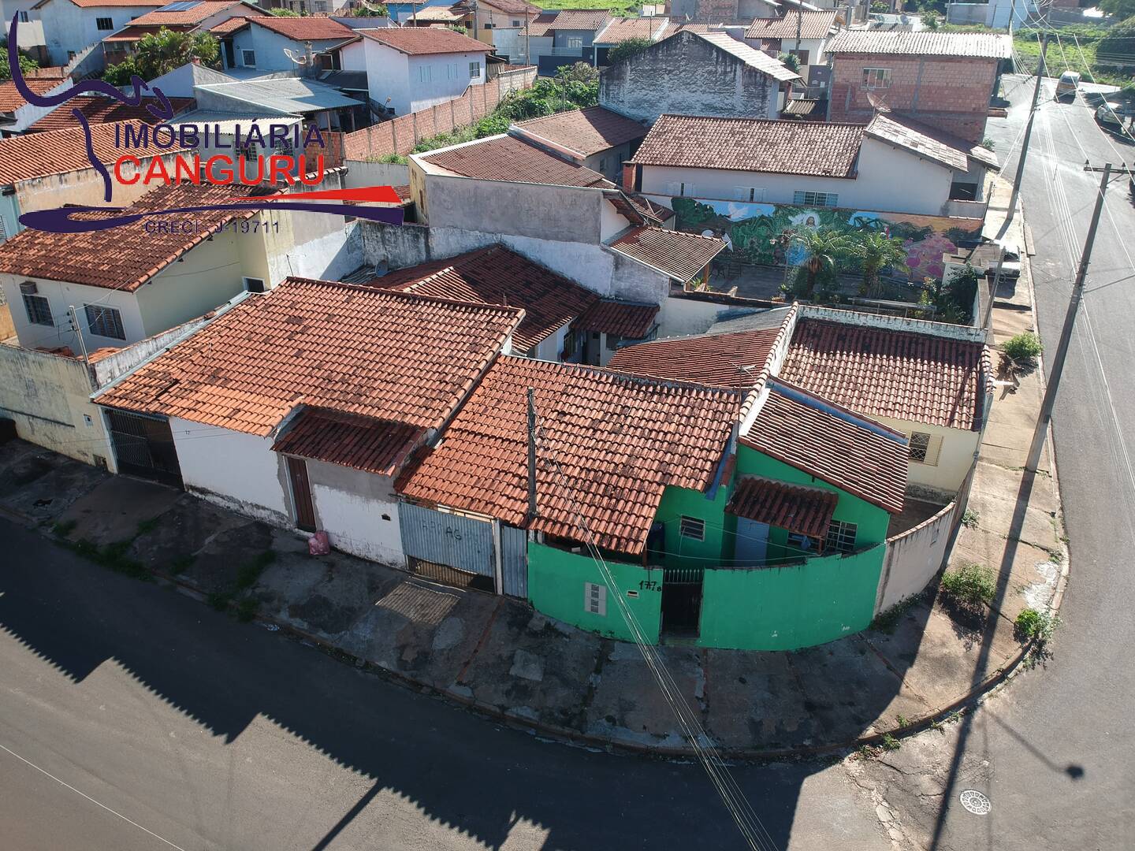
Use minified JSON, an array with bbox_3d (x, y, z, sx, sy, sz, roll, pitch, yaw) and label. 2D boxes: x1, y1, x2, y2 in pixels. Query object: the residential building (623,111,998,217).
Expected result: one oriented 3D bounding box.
[{"bbox_3d":[13.335,-14.192,45.521,18.135,5.216,9.165,11,28,22],"label":"residential building"}]

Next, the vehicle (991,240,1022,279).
[{"bbox_3d":[21.875,-8.593,41.099,1.650,1.460,3.900,11,28,22],"label":"vehicle"}]

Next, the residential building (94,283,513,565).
[{"bbox_3d":[-7.753,-0.721,24.511,11.200,5.000,7.000,11,28,22],"label":"residential building"}]

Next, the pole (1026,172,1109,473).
[{"bbox_3d":[14.139,-2.717,23.218,0.330,8.950,0.330,11,28,22],"label":"pole"}]

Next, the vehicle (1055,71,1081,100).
[{"bbox_3d":[46.763,-32.062,76.902,1.700,1.560,4.100,11,33,22],"label":"vehicle"}]

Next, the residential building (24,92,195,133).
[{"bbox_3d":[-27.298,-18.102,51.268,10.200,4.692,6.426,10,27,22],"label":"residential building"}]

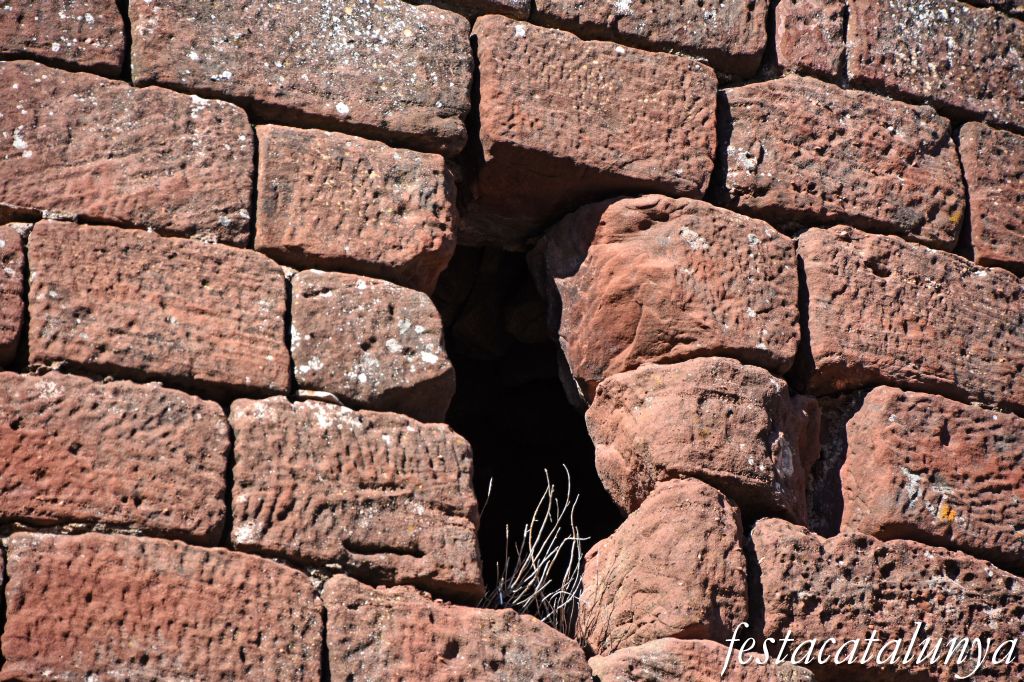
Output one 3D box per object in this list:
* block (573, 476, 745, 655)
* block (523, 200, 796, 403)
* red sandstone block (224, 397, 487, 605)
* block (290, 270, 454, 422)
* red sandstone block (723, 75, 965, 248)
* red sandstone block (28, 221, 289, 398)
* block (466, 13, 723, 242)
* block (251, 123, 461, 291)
[{"bbox_3d":[0.270,0.485,12.414,0.281,0.351,0.290,12,-39,-15],"label":"block"},{"bbox_3d":[0.281,-0.021,12.822,0.470,0.367,0.330,12,-39,-15],"label":"block"},{"bbox_3d":[-0.323,0.365,12.279,0.479,0.361,0.310,9,-38,-12],"label":"red sandstone block"},{"bbox_3d":[-0.298,0.068,12.501,0.309,0.283,0.290,10,-38,-12],"label":"block"},{"bbox_3d":[0.607,-0.281,13.144,0.500,0.339,0.310,13,-39,-17],"label":"red sandstone block"},{"bbox_3d":[-0.688,0.019,12.426,0.494,0.339,0.310,8,-38,-10],"label":"red sandstone block"},{"bbox_3d":[0.120,-0.371,13.024,0.495,0.319,0.340,11,-38,-15],"label":"block"},{"bbox_3d":[-0.336,-0.186,12.693,0.388,0.301,0.310,9,-38,-12],"label":"block"}]

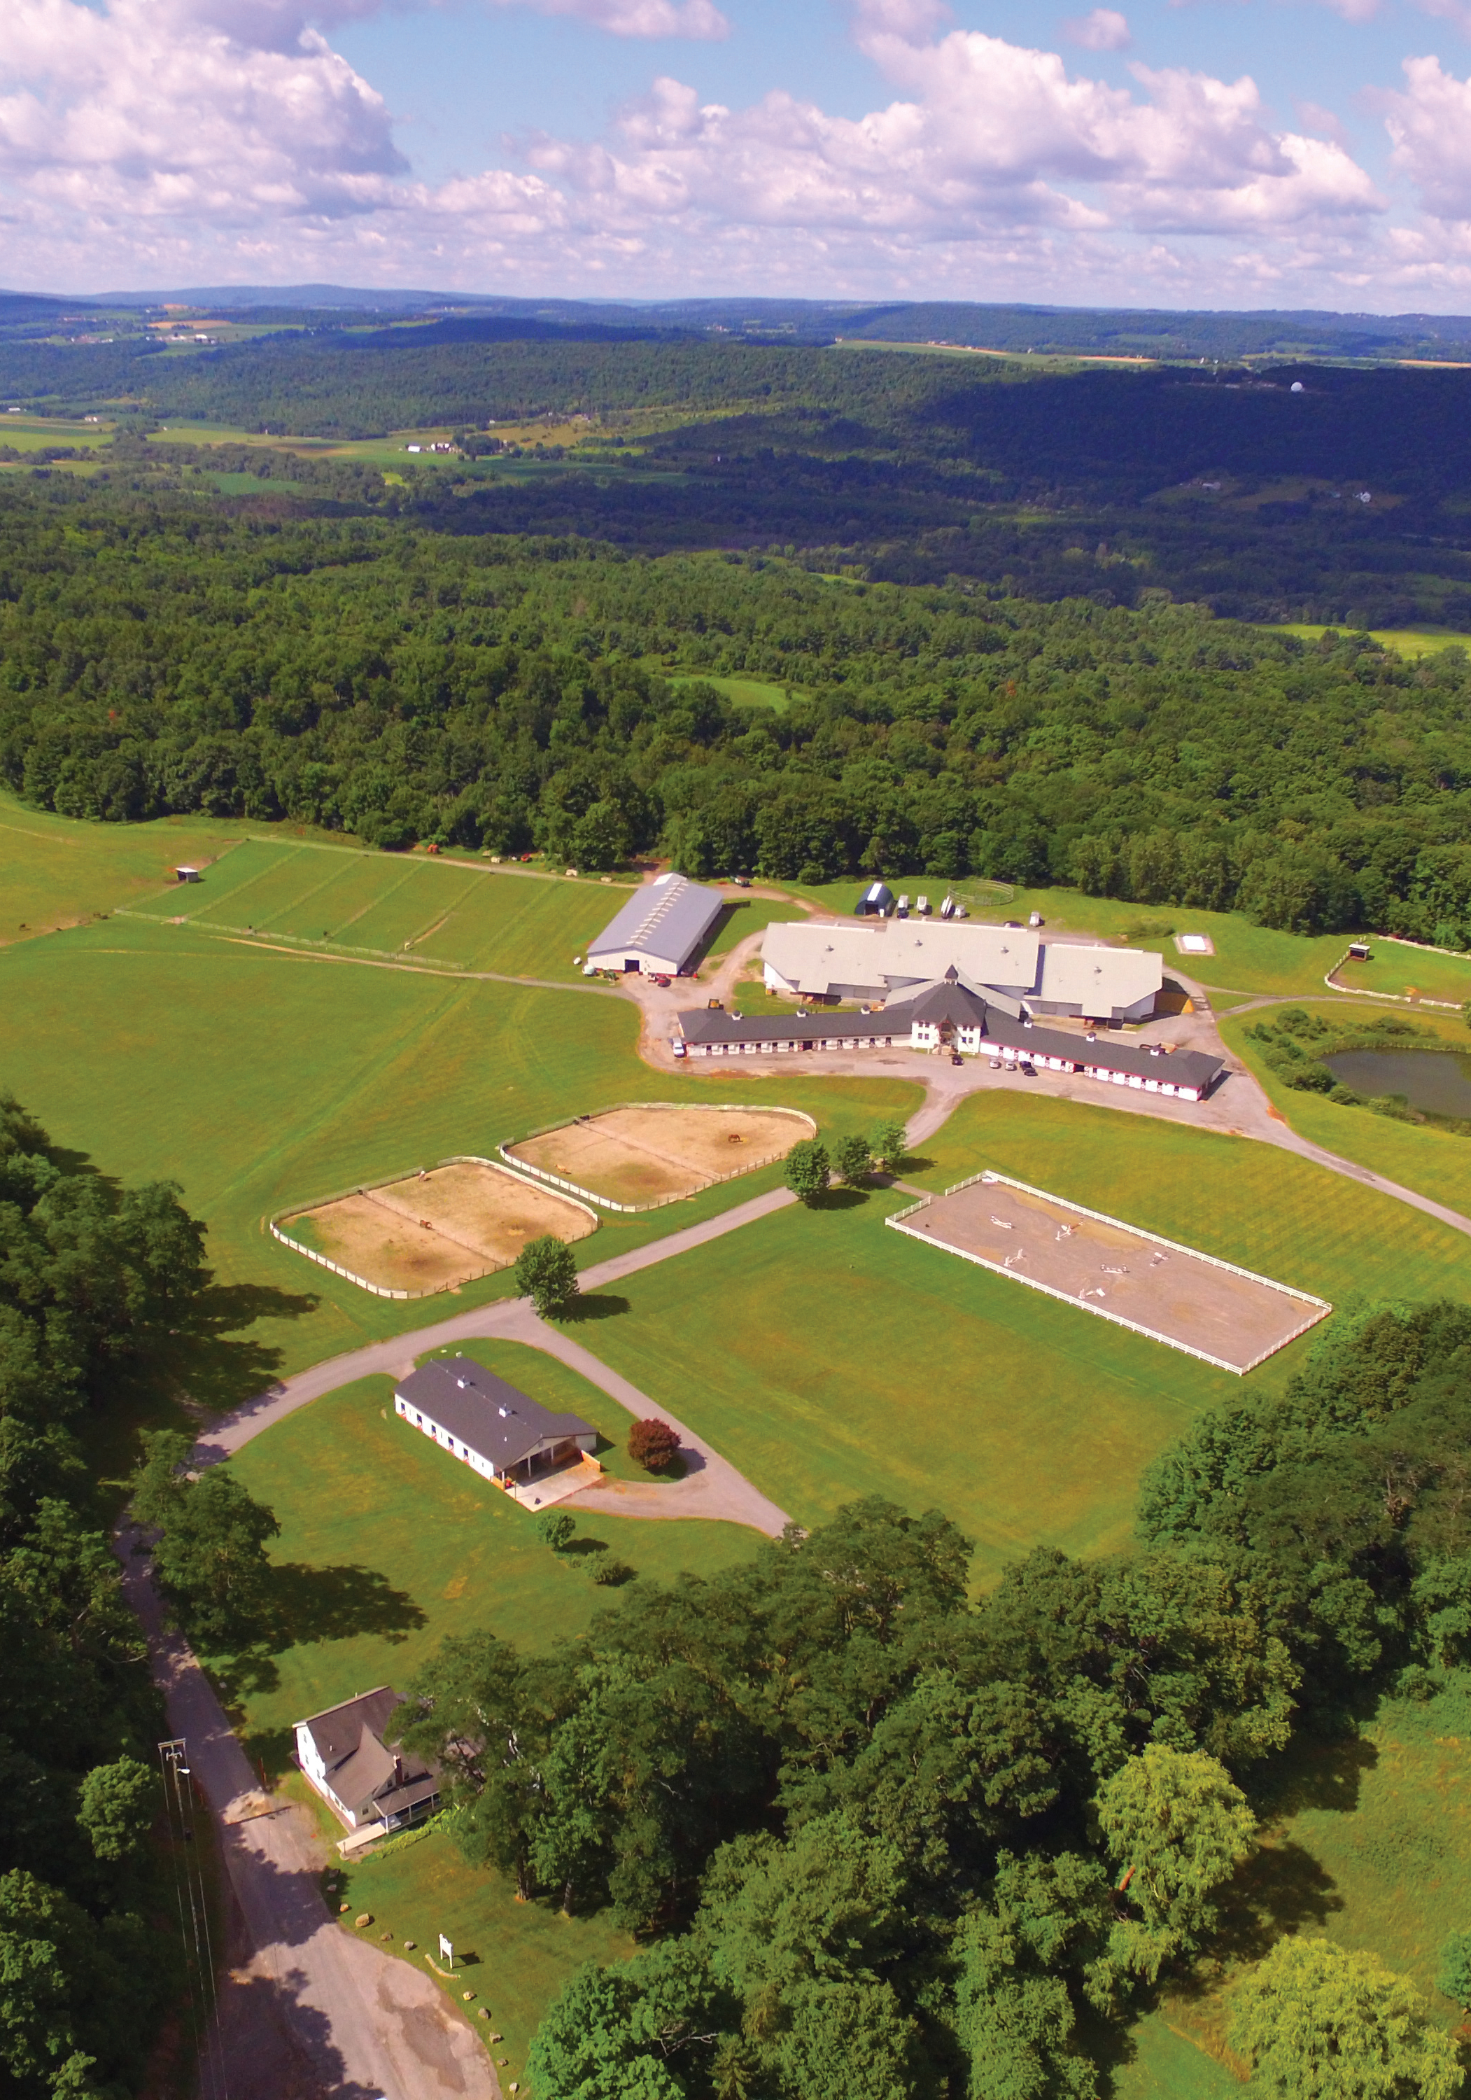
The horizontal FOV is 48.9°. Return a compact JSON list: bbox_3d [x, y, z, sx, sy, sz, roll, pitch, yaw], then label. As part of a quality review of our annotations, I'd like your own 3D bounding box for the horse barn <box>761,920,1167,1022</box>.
[{"bbox_3d":[51.720,-20.070,369.420,90.000,14.500,27.000,5,24,9],"label":"horse barn"}]

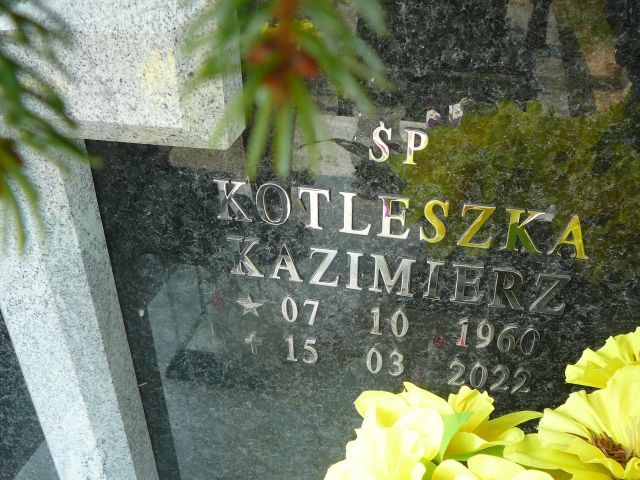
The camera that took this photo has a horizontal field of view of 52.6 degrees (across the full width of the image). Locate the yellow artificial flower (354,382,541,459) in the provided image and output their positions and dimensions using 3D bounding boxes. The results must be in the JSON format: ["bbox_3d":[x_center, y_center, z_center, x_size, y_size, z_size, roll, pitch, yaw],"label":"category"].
[{"bbox_3d":[0.092,0.133,0.465,0.125,0.065,0.085,4,30,8],"label":"yellow artificial flower"}]

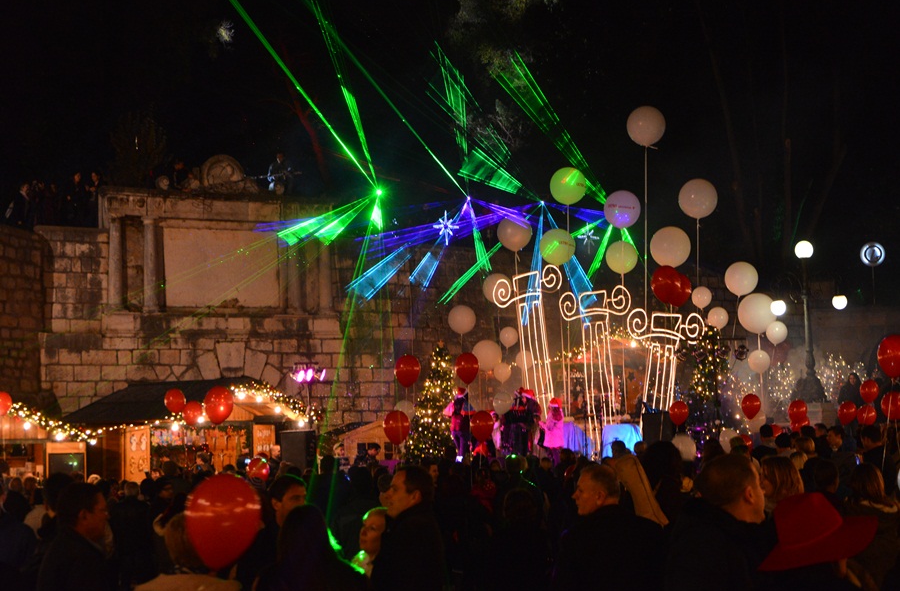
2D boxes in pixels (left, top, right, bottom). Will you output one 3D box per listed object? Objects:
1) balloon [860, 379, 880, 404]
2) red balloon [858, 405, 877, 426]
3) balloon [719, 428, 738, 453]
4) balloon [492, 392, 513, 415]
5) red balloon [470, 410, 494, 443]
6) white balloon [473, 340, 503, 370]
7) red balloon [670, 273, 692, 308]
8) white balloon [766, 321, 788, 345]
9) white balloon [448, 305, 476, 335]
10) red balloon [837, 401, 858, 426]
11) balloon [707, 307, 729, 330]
[{"bbox_3d":[5.969,1.363,20.600,0.280,0.345,0.280,-2,-6,0],"label":"balloon"},{"bbox_3d":[5.972,1.706,20.800,0.270,0.320,0.270,-2,-6,0],"label":"red balloon"},{"bbox_3d":[3.847,2.020,20.000,0.280,0.340,0.280,-2,-6,0],"label":"balloon"},{"bbox_3d":[0.760,1.563,21.000,0.280,0.325,0.280,-1,-6,0],"label":"balloon"},{"bbox_3d":[0.401,1.617,17.900,0.280,0.370,0.280,-2,-6,0],"label":"red balloon"},{"bbox_3d":[0.685,1.102,26.500,0.540,0.580,0.540,-2,-6,0],"label":"white balloon"},{"bbox_3d":[2.366,-0.057,15.000,0.285,0.350,0.285,-1,-6,0],"label":"red balloon"},{"bbox_3d":[4.335,0.510,19.200,0.280,0.310,0.280,-1,-6,0],"label":"white balloon"},{"bbox_3d":[0.257,0.515,30.500,0.600,0.630,0.600,-1,-6,0],"label":"white balloon"},{"bbox_3d":[5.704,1.692,20.800,0.270,0.340,0.270,-2,-6,0],"label":"red balloon"},{"bbox_3d":[3.847,0.327,20.800,0.300,0.330,0.300,-2,-6,0],"label":"balloon"}]

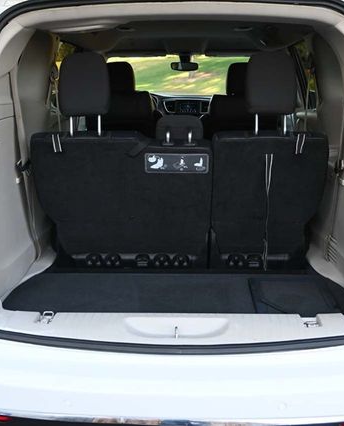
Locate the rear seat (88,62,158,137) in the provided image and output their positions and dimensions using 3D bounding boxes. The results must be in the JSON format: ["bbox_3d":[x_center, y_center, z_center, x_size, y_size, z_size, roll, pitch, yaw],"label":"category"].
[{"bbox_3d":[-0.363,-0.595,4.277,0.520,1.160,0.800,0,14,1],"label":"rear seat"}]

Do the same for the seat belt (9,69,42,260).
[{"bbox_3d":[-0.579,-0.179,2.179,0.090,0.790,0.120,0,14,1],"label":"seat belt"}]

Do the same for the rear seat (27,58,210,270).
[{"bbox_3d":[-0.196,-0.224,2.580,0.735,1.040,0.740,0,14,1],"label":"rear seat"}]

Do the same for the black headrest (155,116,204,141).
[{"bbox_3d":[0.032,-0.363,2.255,0.195,0.120,0.110,0,14,1],"label":"black headrest"}]

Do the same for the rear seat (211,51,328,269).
[{"bbox_3d":[0.408,-0.220,2.565,0.467,1.040,0.740,0,14,1],"label":"rear seat"}]

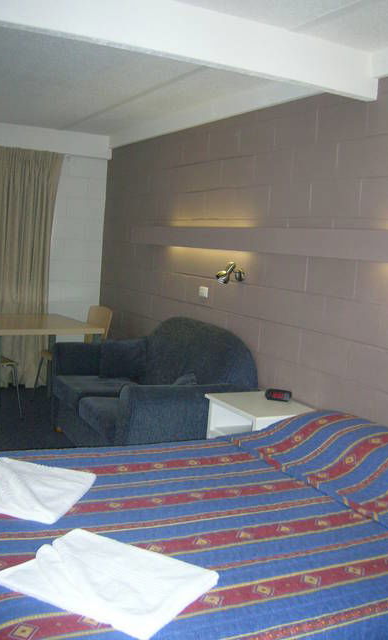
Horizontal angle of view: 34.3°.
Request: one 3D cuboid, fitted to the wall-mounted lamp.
[{"bbox_3d":[0.234,-0.305,4.058,0.160,0.140,0.120,-1,8,-30],"label":"wall-mounted lamp"}]

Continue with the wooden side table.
[{"bbox_3d":[0.357,0.743,3.595,0.410,0.555,0.485,-1,8,-30],"label":"wooden side table"}]

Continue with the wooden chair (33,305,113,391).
[{"bbox_3d":[-1.034,0.305,5.399,0.530,0.810,0.440,-2,9,-36],"label":"wooden chair"}]

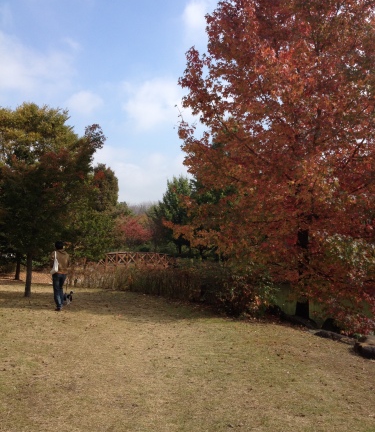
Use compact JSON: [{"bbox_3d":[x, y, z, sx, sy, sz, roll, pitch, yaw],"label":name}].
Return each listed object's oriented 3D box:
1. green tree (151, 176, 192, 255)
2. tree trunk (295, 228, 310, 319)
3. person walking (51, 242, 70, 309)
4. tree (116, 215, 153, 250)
[{"bbox_3d":[-1.092,-0.045,46.000,4.800,7.200,4.800,0,-3,0],"label":"green tree"},{"bbox_3d":[2.502,1.251,11.000,0.310,1.970,0.310,0,-3,0],"label":"tree trunk"},{"bbox_3d":[-2.990,1.412,11.900,0.470,1.650,0.420,0,-3,8],"label":"person walking"},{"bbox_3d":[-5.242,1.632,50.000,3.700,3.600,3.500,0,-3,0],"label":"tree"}]

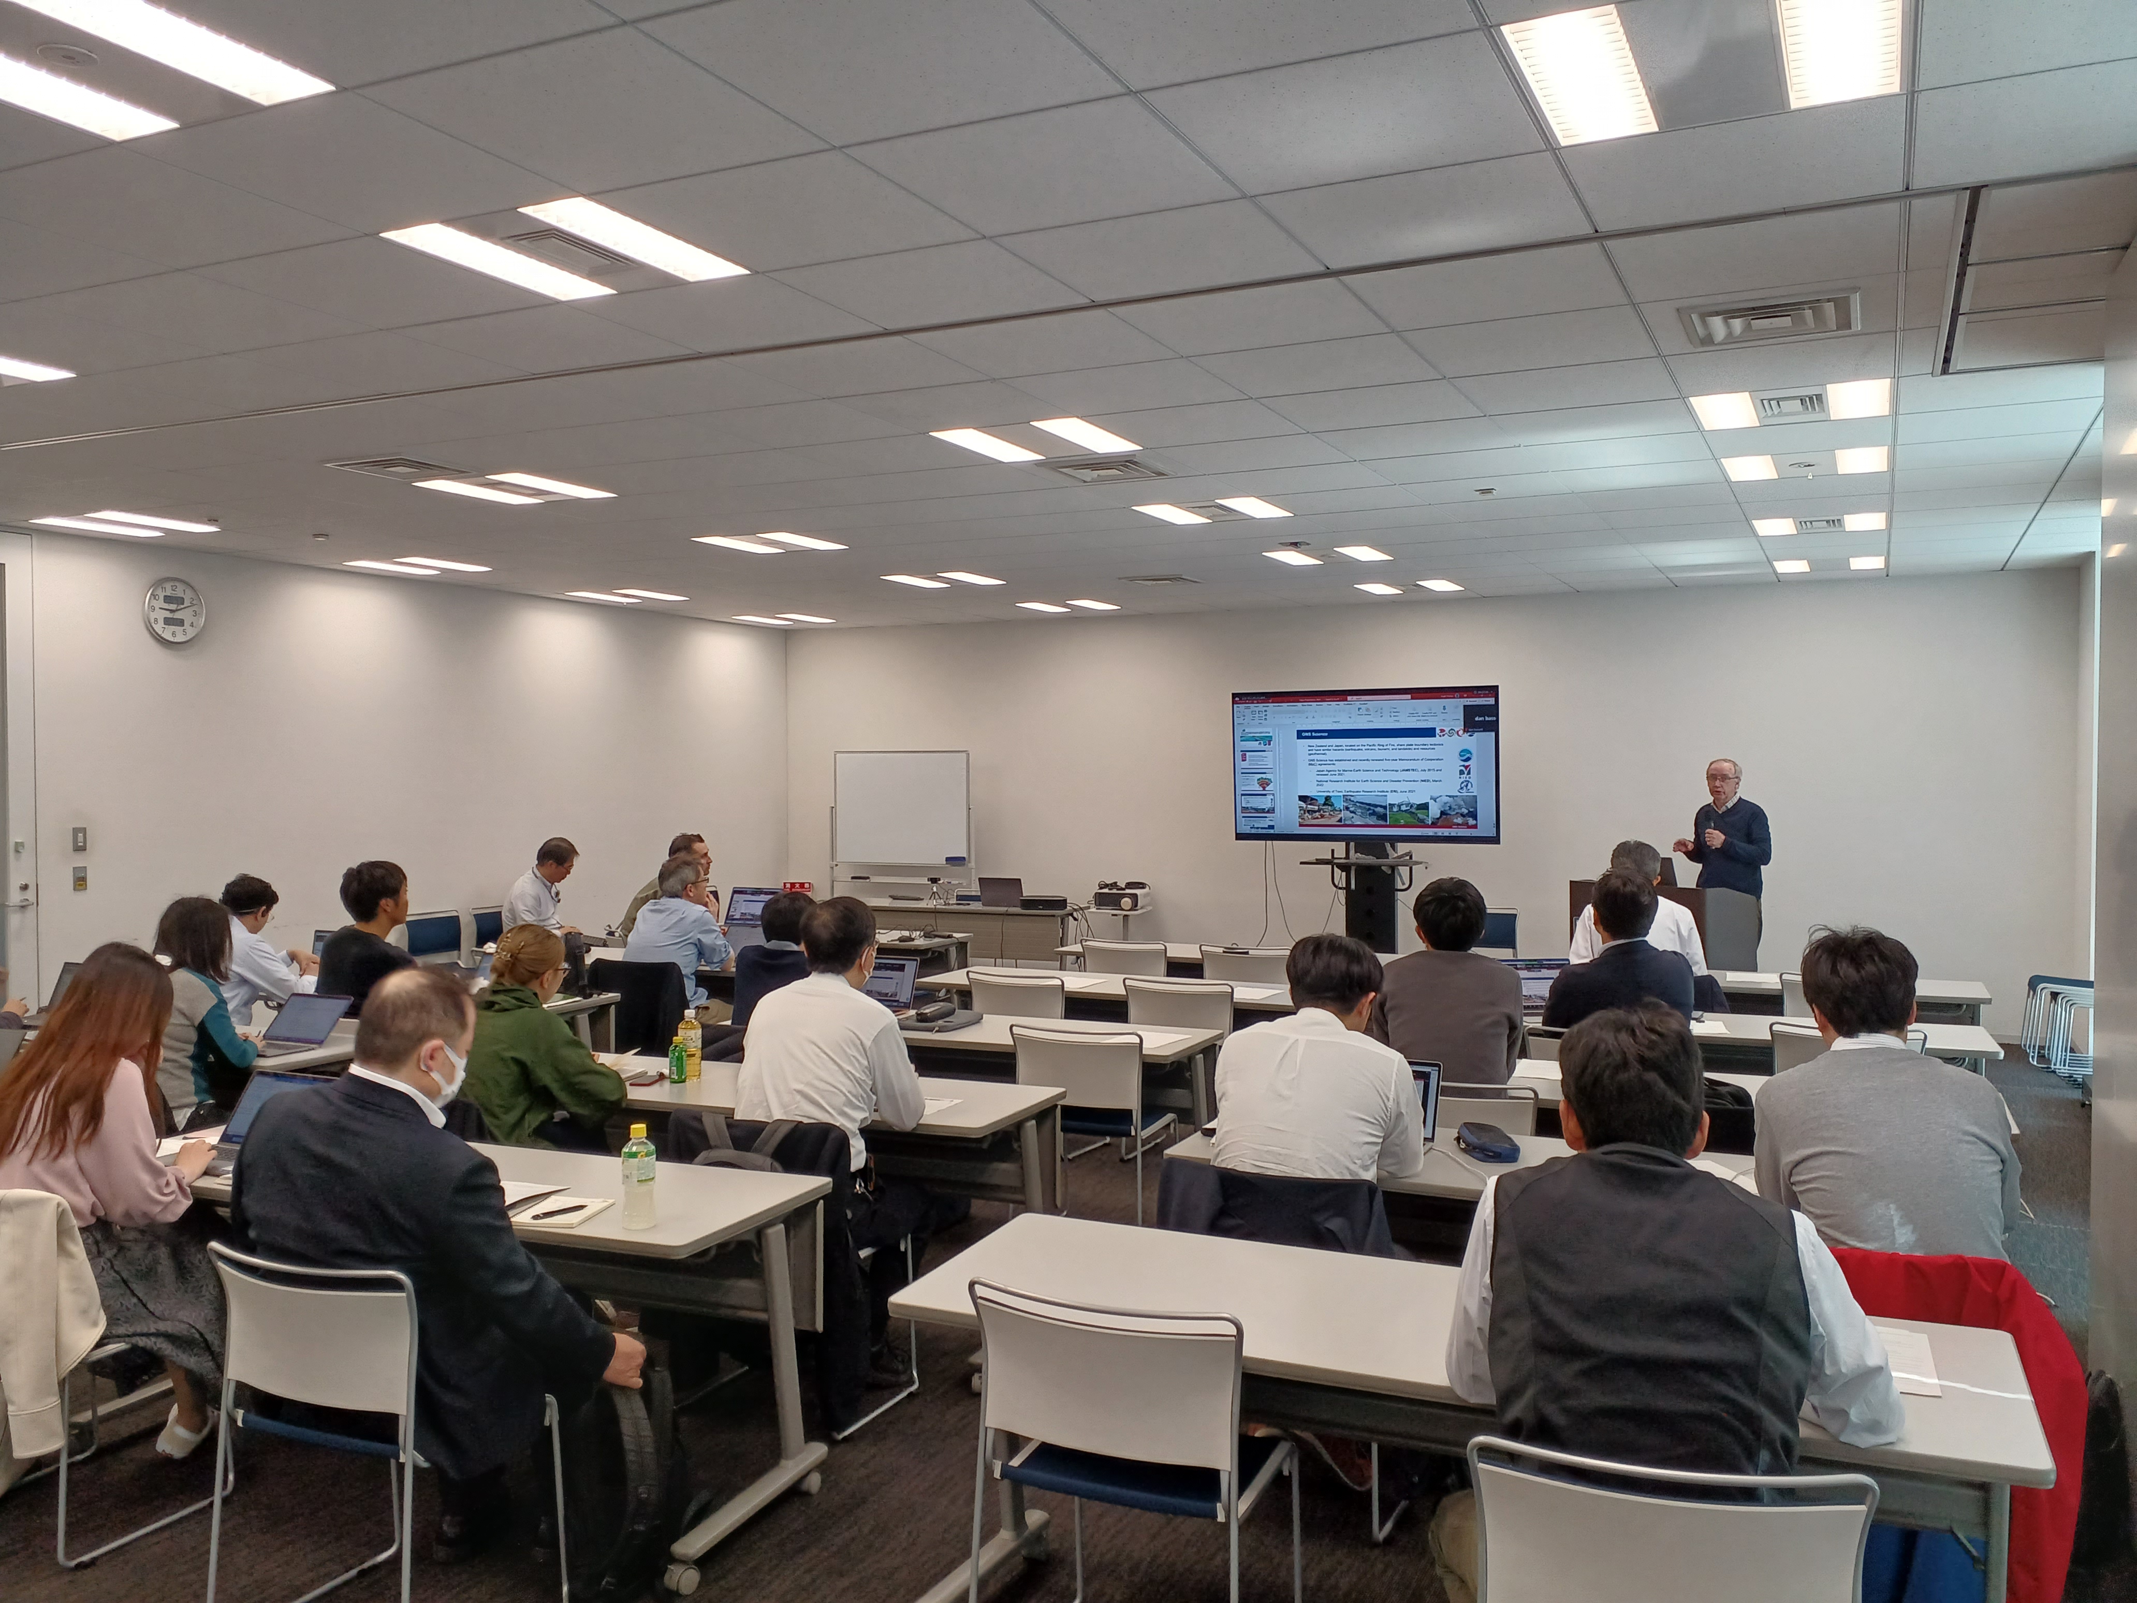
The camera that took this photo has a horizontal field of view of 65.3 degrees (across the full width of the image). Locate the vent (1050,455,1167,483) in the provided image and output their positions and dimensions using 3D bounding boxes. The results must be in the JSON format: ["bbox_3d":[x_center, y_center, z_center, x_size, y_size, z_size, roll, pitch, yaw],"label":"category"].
[{"bbox_3d":[0.143,-1.323,6.611,0.450,0.050,0.450,0,1,26],"label":"vent"}]

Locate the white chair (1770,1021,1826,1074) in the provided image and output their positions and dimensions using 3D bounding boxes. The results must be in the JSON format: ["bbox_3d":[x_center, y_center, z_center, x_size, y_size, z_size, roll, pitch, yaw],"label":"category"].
[{"bbox_3d":[2.644,1.142,5.652,0.480,0.800,0.530,0,1,26],"label":"white chair"}]

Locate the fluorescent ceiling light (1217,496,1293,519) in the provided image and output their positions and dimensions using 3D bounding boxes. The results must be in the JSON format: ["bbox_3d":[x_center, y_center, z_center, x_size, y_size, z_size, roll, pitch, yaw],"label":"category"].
[{"bbox_3d":[0.860,-1.340,7.594,0.185,0.040,0.575,0,1,26],"label":"fluorescent ceiling light"}]

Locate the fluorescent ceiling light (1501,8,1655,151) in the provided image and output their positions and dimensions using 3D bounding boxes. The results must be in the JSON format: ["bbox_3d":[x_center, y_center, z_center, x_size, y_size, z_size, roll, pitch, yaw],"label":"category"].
[{"bbox_3d":[0.892,-1.250,2.874,0.177,0.050,0.570,0,1,26],"label":"fluorescent ceiling light"}]

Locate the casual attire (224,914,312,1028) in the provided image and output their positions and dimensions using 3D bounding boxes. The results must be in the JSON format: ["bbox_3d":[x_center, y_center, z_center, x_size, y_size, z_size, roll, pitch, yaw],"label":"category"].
[{"bbox_3d":[-3.098,0.716,6.397,0.400,0.540,0.400,0,1,26],"label":"casual attire"}]

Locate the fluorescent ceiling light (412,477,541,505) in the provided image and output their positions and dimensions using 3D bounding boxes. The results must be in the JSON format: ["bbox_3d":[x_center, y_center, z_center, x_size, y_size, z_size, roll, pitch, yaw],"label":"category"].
[{"bbox_3d":[-2.517,-1.329,7.128,0.182,0.050,0.605,0,1,26],"label":"fluorescent ceiling light"}]

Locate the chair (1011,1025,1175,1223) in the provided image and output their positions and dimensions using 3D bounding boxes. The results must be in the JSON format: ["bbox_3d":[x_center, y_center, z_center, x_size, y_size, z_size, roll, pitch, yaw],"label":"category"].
[{"bbox_3d":[0.103,1.147,5.743,0.490,0.765,0.490,0,1,21],"label":"chair"}]

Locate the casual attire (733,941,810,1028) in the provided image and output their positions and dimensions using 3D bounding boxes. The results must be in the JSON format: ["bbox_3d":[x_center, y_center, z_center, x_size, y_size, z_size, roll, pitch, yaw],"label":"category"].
[{"bbox_3d":[-0.959,0.802,5.782,0.500,0.680,0.460,0,1,26],"label":"casual attire"}]

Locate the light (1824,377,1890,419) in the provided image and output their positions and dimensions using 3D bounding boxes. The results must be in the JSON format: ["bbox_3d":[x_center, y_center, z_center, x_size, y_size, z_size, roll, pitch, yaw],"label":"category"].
[{"bbox_3d":[2.564,-1.306,5.398,0.180,0.040,0.575,0,1,26],"label":"light"}]

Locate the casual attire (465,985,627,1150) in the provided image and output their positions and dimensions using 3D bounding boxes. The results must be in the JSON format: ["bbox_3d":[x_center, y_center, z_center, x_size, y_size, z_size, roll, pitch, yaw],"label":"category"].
[{"bbox_3d":[-1.423,0.756,4.478,0.440,0.530,0.420,0,1,26],"label":"casual attire"}]

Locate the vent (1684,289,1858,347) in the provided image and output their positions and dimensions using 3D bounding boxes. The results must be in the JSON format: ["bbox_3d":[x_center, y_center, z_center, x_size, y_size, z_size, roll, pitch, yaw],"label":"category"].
[{"bbox_3d":[1.853,-1.269,4.390,0.428,0.040,0.445,0,1,26],"label":"vent"}]

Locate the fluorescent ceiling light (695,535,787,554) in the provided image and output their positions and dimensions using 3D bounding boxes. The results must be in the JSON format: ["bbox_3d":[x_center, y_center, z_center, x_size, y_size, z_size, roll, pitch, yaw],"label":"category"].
[{"bbox_3d":[-1.838,-1.429,9.292,0.195,0.060,0.635,1,1,26],"label":"fluorescent ceiling light"}]

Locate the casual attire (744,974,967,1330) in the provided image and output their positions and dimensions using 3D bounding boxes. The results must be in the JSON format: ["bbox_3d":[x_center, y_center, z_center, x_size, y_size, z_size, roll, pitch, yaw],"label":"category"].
[{"bbox_3d":[-0.579,0.946,4.321,0.540,1.020,0.720,0,1,26],"label":"casual attire"}]

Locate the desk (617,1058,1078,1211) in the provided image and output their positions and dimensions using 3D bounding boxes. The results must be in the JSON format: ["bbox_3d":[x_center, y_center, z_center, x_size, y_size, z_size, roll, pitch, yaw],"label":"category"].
[{"bbox_3d":[-0.917,1.196,4.934,1.800,0.720,0.610,0,1,24],"label":"desk"}]

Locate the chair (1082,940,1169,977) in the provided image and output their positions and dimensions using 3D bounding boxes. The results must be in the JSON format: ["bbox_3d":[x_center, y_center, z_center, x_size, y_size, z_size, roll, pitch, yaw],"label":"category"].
[{"bbox_3d":[0.373,1.101,8.552,0.490,0.765,0.490,0,1,26],"label":"chair"}]

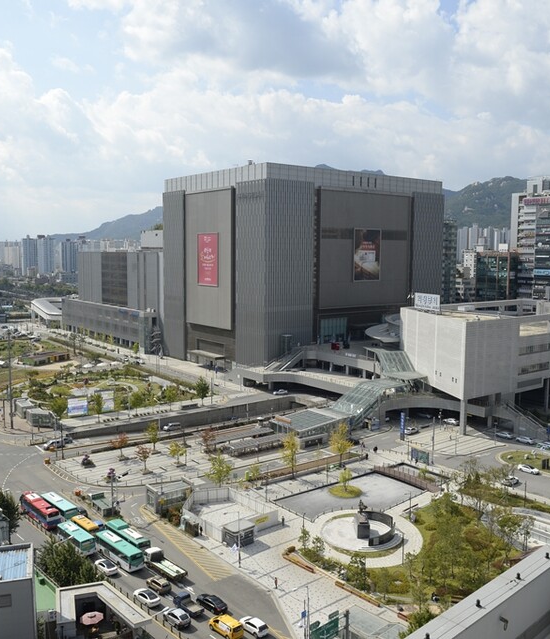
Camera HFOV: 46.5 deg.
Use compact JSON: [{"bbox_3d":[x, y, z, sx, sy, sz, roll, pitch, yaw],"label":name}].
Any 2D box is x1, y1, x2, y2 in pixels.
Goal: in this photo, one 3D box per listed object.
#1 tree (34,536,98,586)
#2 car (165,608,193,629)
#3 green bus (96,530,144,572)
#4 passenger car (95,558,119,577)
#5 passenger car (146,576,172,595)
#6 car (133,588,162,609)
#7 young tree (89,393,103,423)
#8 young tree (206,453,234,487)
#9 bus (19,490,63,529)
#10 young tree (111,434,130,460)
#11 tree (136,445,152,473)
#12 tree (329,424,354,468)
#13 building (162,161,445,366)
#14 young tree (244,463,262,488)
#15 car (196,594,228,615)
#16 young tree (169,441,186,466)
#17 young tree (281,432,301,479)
[{"bbox_3d":[-30.710,36.358,94.287,8.888,8.801,8.888,-2,6,-19],"label":"tree"},{"bbox_3d":[-12.988,39.477,84.735,1.780,1.470,4.500,-5,8,-43],"label":"car"},{"bbox_3d":[-24.786,36.793,101.846,2.500,3.200,10.900,-5,8,-43],"label":"green bus"},{"bbox_3d":[-26.088,37.984,98.756,1.860,1.460,4.870,-5,8,-44],"label":"passenger car"},{"bbox_3d":[-17.439,39.822,96.182,1.840,1.680,4.500,-6,8,-45],"label":"passenger car"},{"bbox_3d":[-18.093,38.937,90.191,1.860,1.460,4.870,-5,8,-44],"label":"car"},{"bbox_3d":[-50.615,25.384,182.885,3.500,8.610,3.500,0,6,0],"label":"young tree"},{"bbox_3d":[-11.510,31.746,134.935,5.600,7.500,5.300,0,6,-5],"label":"young tree"},{"bbox_3d":[-42.936,35.025,117.043,2.500,3.300,11.900,-5,8,-43],"label":"bus"},{"bbox_3d":[-36.951,30.409,154.032,4.000,6.100,3.800,-1,6,-14],"label":"young tree"},{"bbox_3d":[-29.083,30.822,142.262,3.700,5.970,3.700,0,6,0],"label":"tree"},{"bbox_3d":[15.839,29.720,151.467,5.586,10.744,5.586,1,6,6],"label":"tree"},{"bbox_3d":[14.216,-24.274,314.462,110.110,84.420,82.994,-4,8,-38],"label":"building"},{"bbox_3d":[-4.263,33.037,136.479,3.100,4.700,3.000,0,6,-2],"label":"young tree"},{"bbox_3d":[-8.800,39.151,88.693,1.870,1.470,4.950,-6,8,-45],"label":"car"},{"bbox_3d":[-23.376,31.861,153.149,3.839,5.661,3.839,-1,6,-9],"label":"young tree"},{"bbox_3d":[4.012,29.884,140.313,4.300,10.300,4.200,0,6,2],"label":"young tree"}]

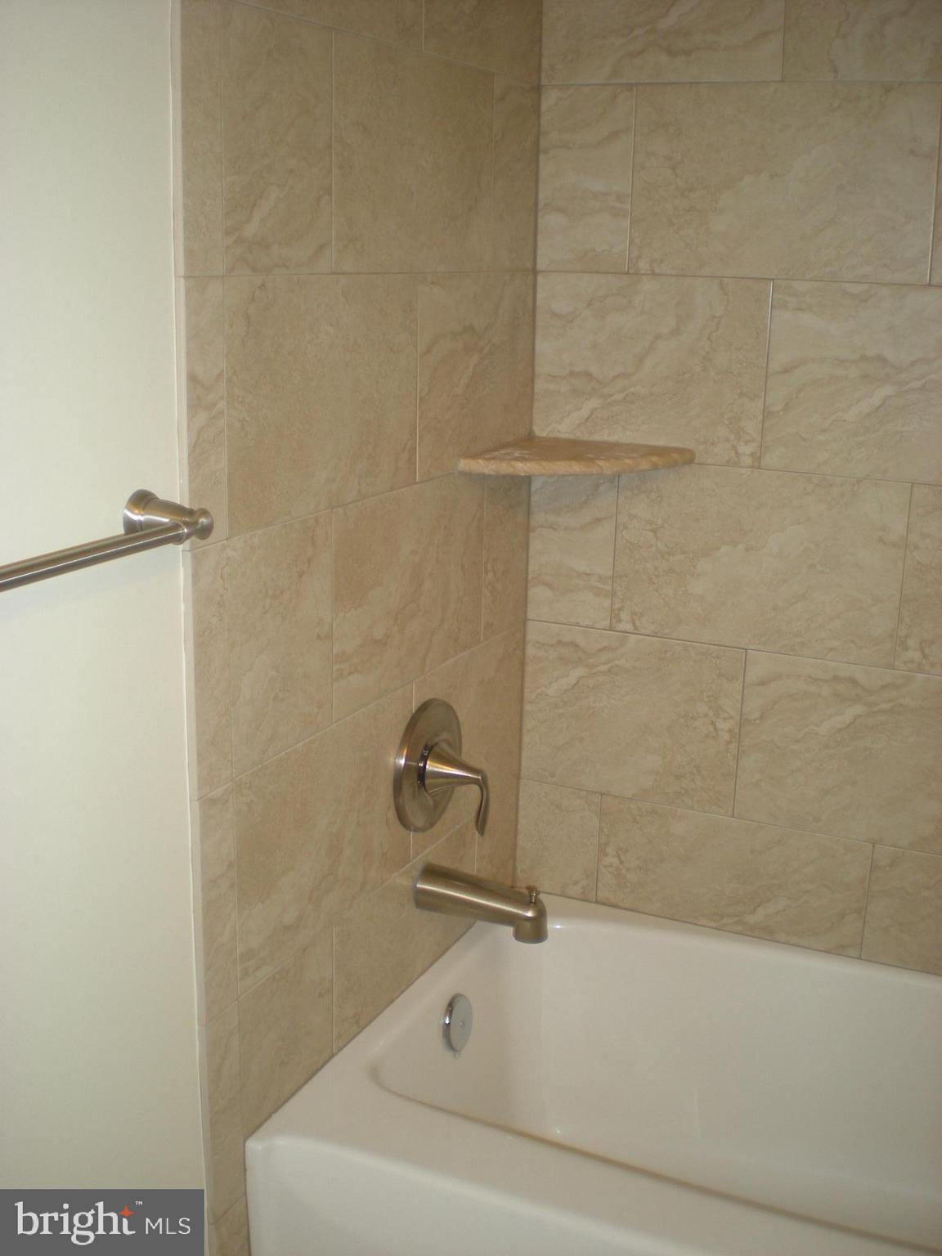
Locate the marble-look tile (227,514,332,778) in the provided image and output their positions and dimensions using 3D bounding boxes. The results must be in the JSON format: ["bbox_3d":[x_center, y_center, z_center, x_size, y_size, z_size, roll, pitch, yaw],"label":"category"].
[{"bbox_3d":[-0.204,0.012,1.469,0.010,0.253,0.201,8,17,24],"label":"marble-look tile"}]

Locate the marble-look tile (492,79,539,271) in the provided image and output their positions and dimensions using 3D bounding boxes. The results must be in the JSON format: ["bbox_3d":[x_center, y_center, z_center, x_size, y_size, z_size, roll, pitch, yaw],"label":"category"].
[{"bbox_3d":[0.056,-0.600,1.832,0.009,0.251,0.150,8,17,24],"label":"marble-look tile"}]

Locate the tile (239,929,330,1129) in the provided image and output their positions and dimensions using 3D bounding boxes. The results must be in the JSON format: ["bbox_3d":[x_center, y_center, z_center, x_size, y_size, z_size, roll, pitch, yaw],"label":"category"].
[{"bbox_3d":[-0.212,0.464,1.595,0.010,0.181,0.201,8,17,24],"label":"tile"}]

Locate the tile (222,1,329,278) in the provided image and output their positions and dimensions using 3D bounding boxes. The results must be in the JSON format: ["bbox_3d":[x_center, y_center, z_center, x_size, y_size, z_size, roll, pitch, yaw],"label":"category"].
[{"bbox_3d":[-0.188,-0.468,1.333,0.009,0.251,0.194,8,17,24],"label":"tile"}]

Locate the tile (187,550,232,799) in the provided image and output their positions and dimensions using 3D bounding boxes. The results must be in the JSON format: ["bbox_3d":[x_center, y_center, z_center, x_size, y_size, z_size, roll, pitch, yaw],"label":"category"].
[{"bbox_3d":[-0.260,0.042,1.354,0.010,0.253,0.059,8,17,24],"label":"tile"}]

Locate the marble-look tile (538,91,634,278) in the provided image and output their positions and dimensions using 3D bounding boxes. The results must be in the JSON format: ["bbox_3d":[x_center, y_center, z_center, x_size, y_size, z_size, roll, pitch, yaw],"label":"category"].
[{"bbox_3d":[0.156,-0.609,1.873,0.134,0.251,0.009,8,17,24],"label":"marble-look tile"}]

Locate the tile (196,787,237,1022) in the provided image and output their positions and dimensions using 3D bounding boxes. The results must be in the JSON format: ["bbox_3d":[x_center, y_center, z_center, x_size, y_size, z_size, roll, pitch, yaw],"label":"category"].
[{"bbox_3d":[-0.261,0.283,1.421,0.009,0.251,0.057,8,17,24],"label":"tile"}]

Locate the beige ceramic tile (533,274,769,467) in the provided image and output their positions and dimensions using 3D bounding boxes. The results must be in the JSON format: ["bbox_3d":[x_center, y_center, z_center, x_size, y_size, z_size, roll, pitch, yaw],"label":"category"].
[{"bbox_3d":[0.242,-0.357,1.896,0.336,0.251,0.009,8,17,24],"label":"beige ceramic tile"}]

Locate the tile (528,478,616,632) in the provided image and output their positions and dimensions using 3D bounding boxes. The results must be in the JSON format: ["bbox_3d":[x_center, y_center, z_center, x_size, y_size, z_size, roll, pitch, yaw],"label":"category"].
[{"bbox_3d":[0.148,-0.128,2.018,0.137,0.253,0.010,8,17,24],"label":"tile"}]

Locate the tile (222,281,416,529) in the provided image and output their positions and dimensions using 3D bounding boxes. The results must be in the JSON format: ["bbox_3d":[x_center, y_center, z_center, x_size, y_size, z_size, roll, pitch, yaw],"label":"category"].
[{"bbox_3d":[-0.153,-0.254,1.484,0.009,0.251,0.392,8,17,24],"label":"tile"}]

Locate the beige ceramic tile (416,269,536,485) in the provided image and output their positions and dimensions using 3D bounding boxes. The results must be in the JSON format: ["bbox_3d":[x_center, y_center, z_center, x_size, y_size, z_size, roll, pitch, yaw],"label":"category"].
[{"bbox_3d":[0.008,-0.341,1.823,0.010,0.253,0.352,8,17,24],"label":"beige ceramic tile"}]

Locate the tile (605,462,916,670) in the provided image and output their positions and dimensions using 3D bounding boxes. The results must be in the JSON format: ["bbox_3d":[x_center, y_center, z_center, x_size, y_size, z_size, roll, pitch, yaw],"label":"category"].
[{"bbox_3d":[0.392,-0.092,1.907,0.404,0.253,0.010,8,17,24],"label":"tile"}]

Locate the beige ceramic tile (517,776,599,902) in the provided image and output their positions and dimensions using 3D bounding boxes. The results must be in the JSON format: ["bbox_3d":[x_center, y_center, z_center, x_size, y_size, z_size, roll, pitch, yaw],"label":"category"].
[{"bbox_3d":[0.138,0.327,2.142,0.137,0.181,0.010,8,17,24],"label":"beige ceramic tile"}]

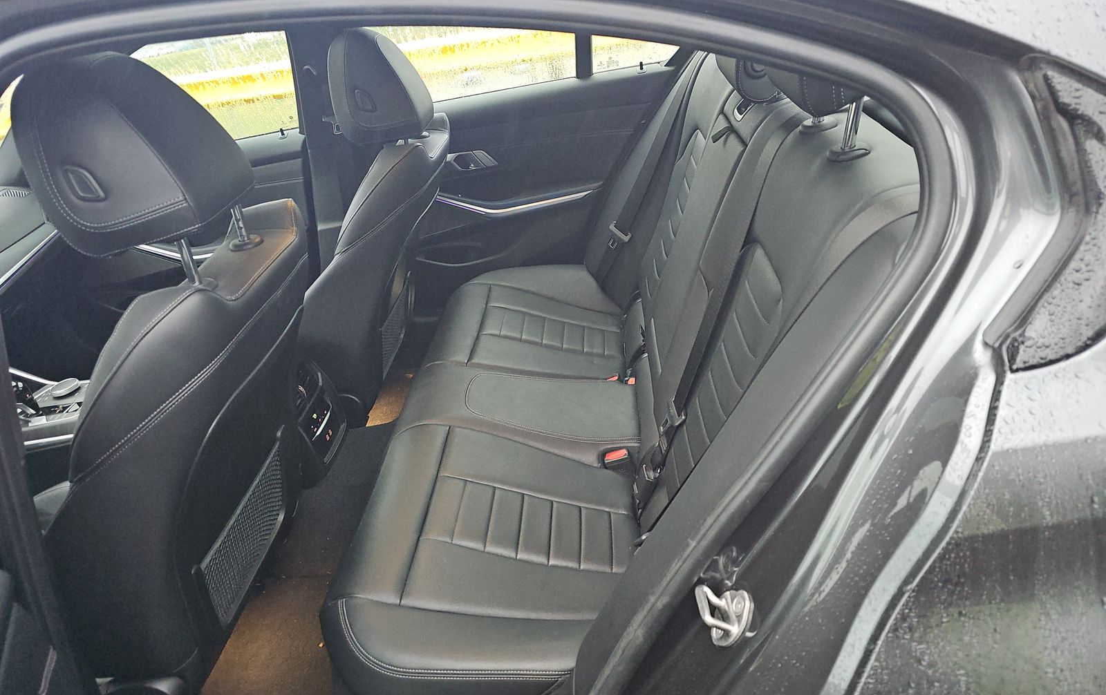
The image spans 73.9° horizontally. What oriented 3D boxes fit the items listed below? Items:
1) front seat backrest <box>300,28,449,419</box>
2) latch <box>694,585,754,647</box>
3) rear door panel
[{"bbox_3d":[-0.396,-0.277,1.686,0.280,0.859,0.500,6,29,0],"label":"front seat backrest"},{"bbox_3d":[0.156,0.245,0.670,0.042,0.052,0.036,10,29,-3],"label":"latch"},{"bbox_3d":[-0.074,-0.381,1.931,0.830,0.590,0.120,-6,29,6],"label":"rear door panel"}]

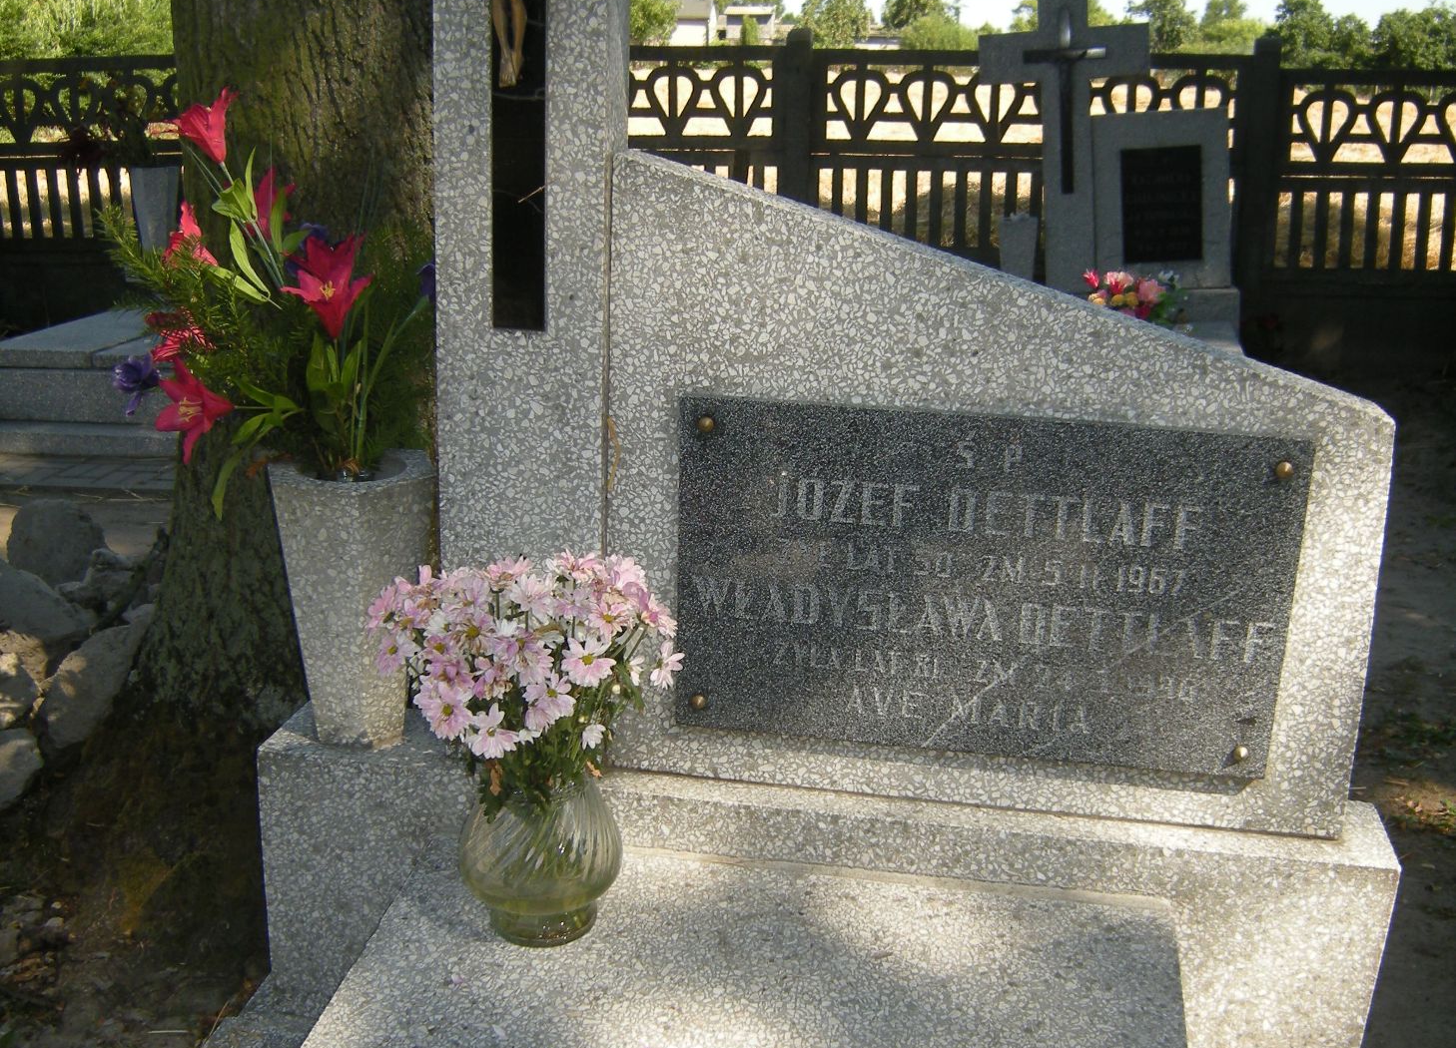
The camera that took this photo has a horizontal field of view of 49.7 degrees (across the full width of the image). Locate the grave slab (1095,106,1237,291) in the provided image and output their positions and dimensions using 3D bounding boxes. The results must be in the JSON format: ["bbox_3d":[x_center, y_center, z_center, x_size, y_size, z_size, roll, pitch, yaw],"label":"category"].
[{"bbox_3d":[1.364,-1.014,4.942,0.416,0.552,0.075,-2,18,7],"label":"grave slab"}]

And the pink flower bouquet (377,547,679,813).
[{"bbox_3d":[-0.164,0.143,1.347,0.259,0.216,0.216,5,18,9],"label":"pink flower bouquet"}]

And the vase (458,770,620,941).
[{"bbox_3d":[-0.166,0.290,1.392,0.145,0.135,0.145,1,20,0],"label":"vase"}]

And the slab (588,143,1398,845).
[{"bbox_3d":[0.236,-0.025,1.435,0.689,0.589,0.071,5,18,9],"label":"slab"}]

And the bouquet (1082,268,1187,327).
[{"bbox_3d":[1.227,-0.669,4.730,0.310,0.210,0.250,4,18,9],"label":"bouquet"}]

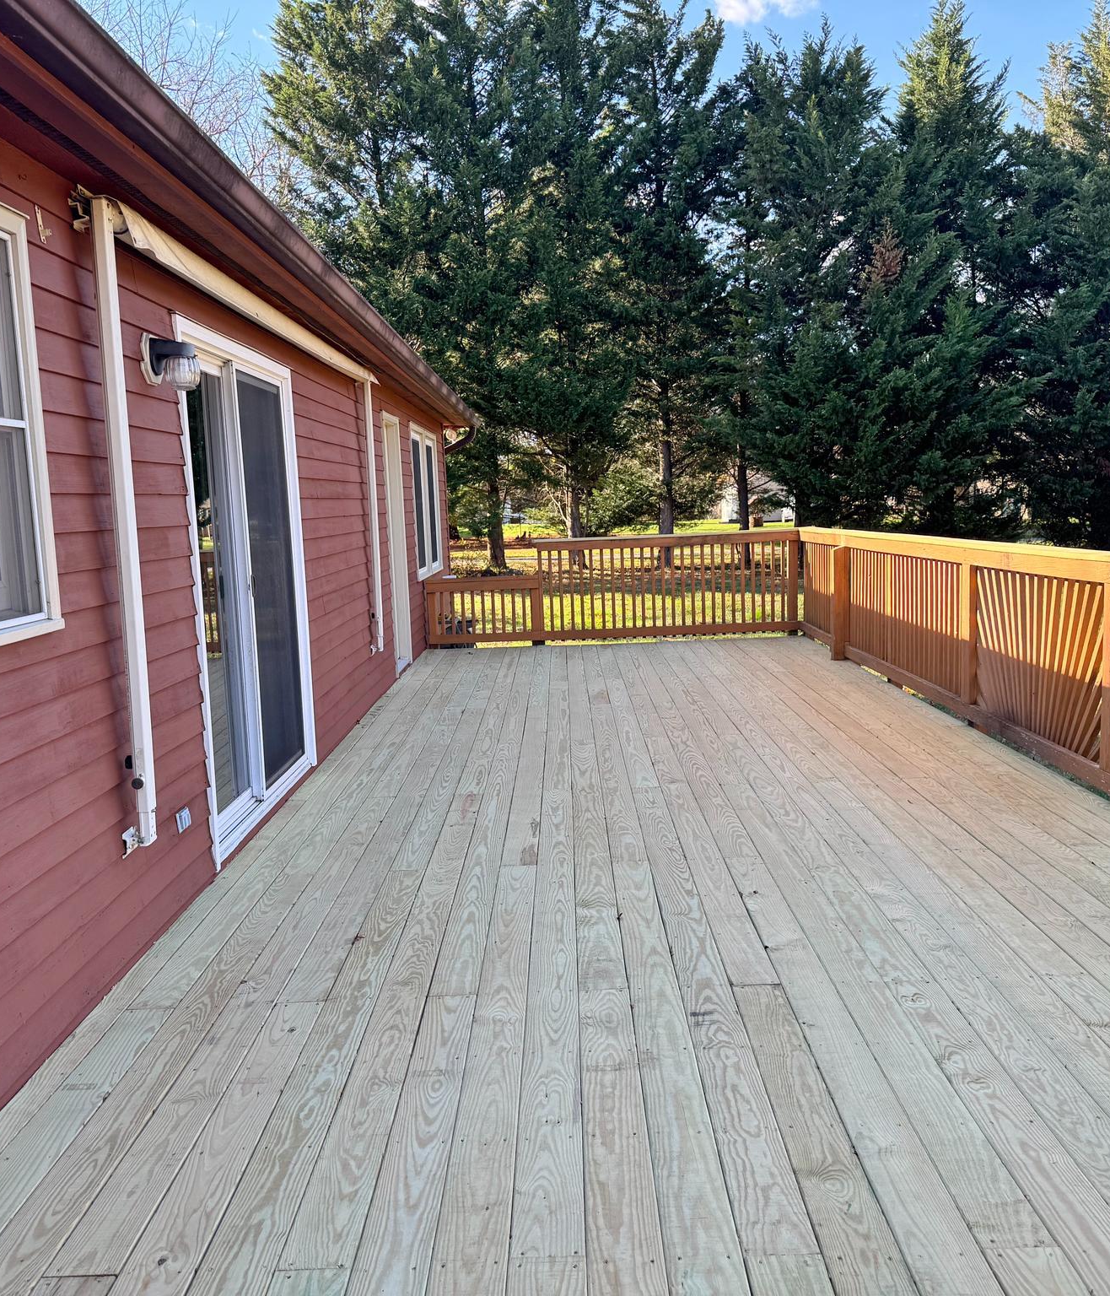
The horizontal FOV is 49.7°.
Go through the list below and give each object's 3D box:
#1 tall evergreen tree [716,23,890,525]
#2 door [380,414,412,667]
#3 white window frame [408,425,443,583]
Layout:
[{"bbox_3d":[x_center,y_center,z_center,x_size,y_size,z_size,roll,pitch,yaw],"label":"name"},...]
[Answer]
[{"bbox_3d":[5.762,-7.926,27.705,4.100,11.880,4.100,-2,7,1],"label":"tall evergreen tree"},{"bbox_3d":[-1.343,-0.851,9.949,0.120,2.110,0.950,-2,7,1],"label":"door"},{"bbox_3d":[-1.321,-1.488,12.299,0.100,1.480,2.250,-2,7,1],"label":"white window frame"}]

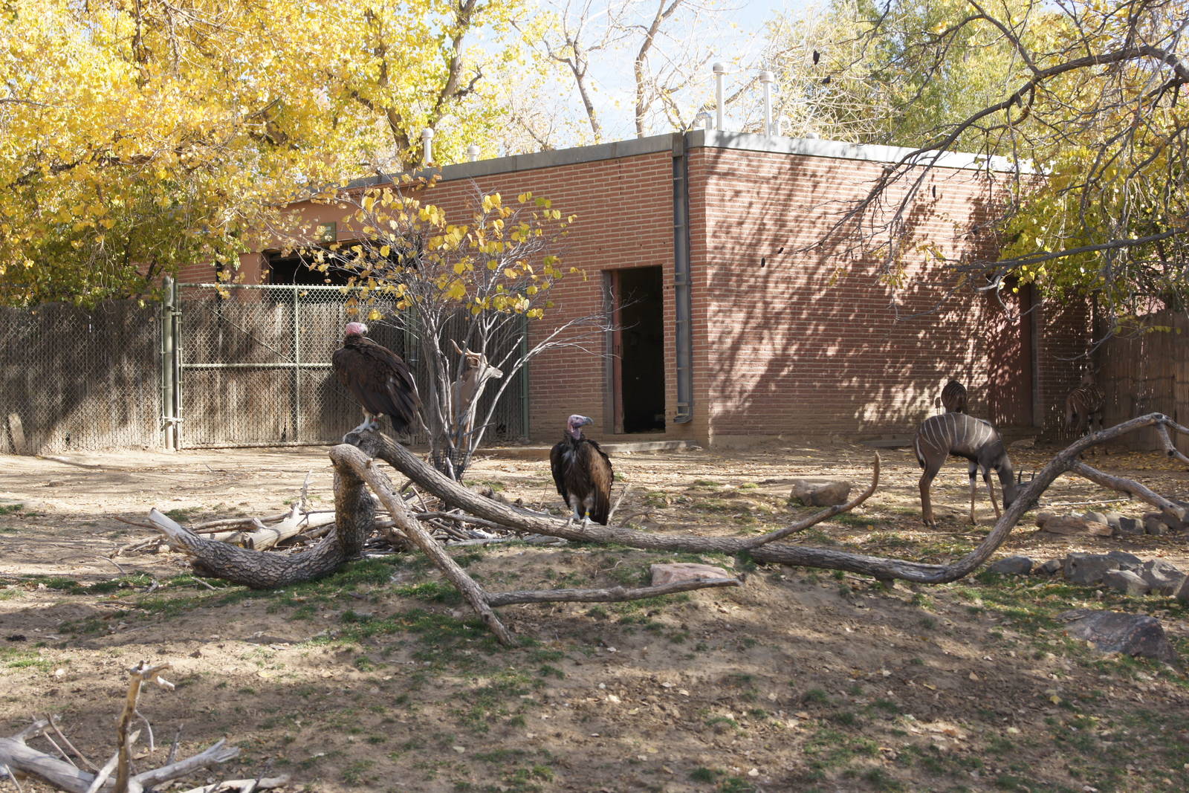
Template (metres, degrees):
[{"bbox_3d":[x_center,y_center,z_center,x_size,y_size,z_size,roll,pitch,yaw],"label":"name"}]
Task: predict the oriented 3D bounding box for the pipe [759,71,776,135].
[{"bbox_3d":[2.349,-3.887,36.589,0.210,1.000,0.210,-1,-1,0],"label":"pipe"}]

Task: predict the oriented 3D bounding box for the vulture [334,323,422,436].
[{"bbox_3d":[-1.653,-0.137,20.500,0.620,0.850,0.420,-1,-1,27],"label":"vulture"}]

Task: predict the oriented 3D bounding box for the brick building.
[{"bbox_3d":[0.268,-1.215,41.615,7.850,4.001,12.300,0,-2,-42],"label":"brick building"}]

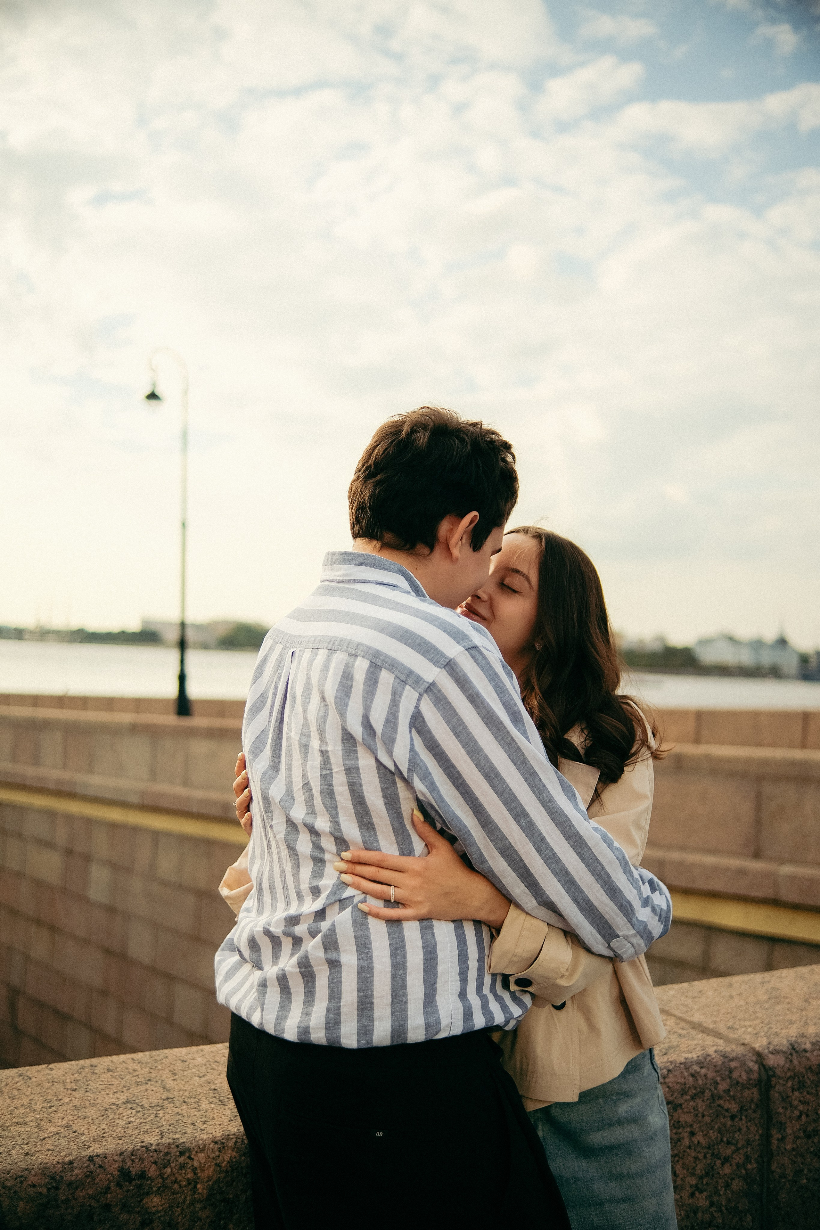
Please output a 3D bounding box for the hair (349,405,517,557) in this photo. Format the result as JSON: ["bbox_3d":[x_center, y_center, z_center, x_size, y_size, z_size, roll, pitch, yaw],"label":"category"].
[{"bbox_3d":[0.032,-0.169,1.489,0.219,0.189,0.189,17,-11,-41],"label":"hair"}]

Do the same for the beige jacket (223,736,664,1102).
[{"bbox_3d":[0.058,0.372,1.642,0.541,0.520,0.449,0,-2,38],"label":"beige jacket"}]

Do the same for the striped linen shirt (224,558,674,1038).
[{"bbox_3d":[0.041,0.219,1.510,0.530,0.586,0.439,0,-2,41],"label":"striped linen shirt"}]

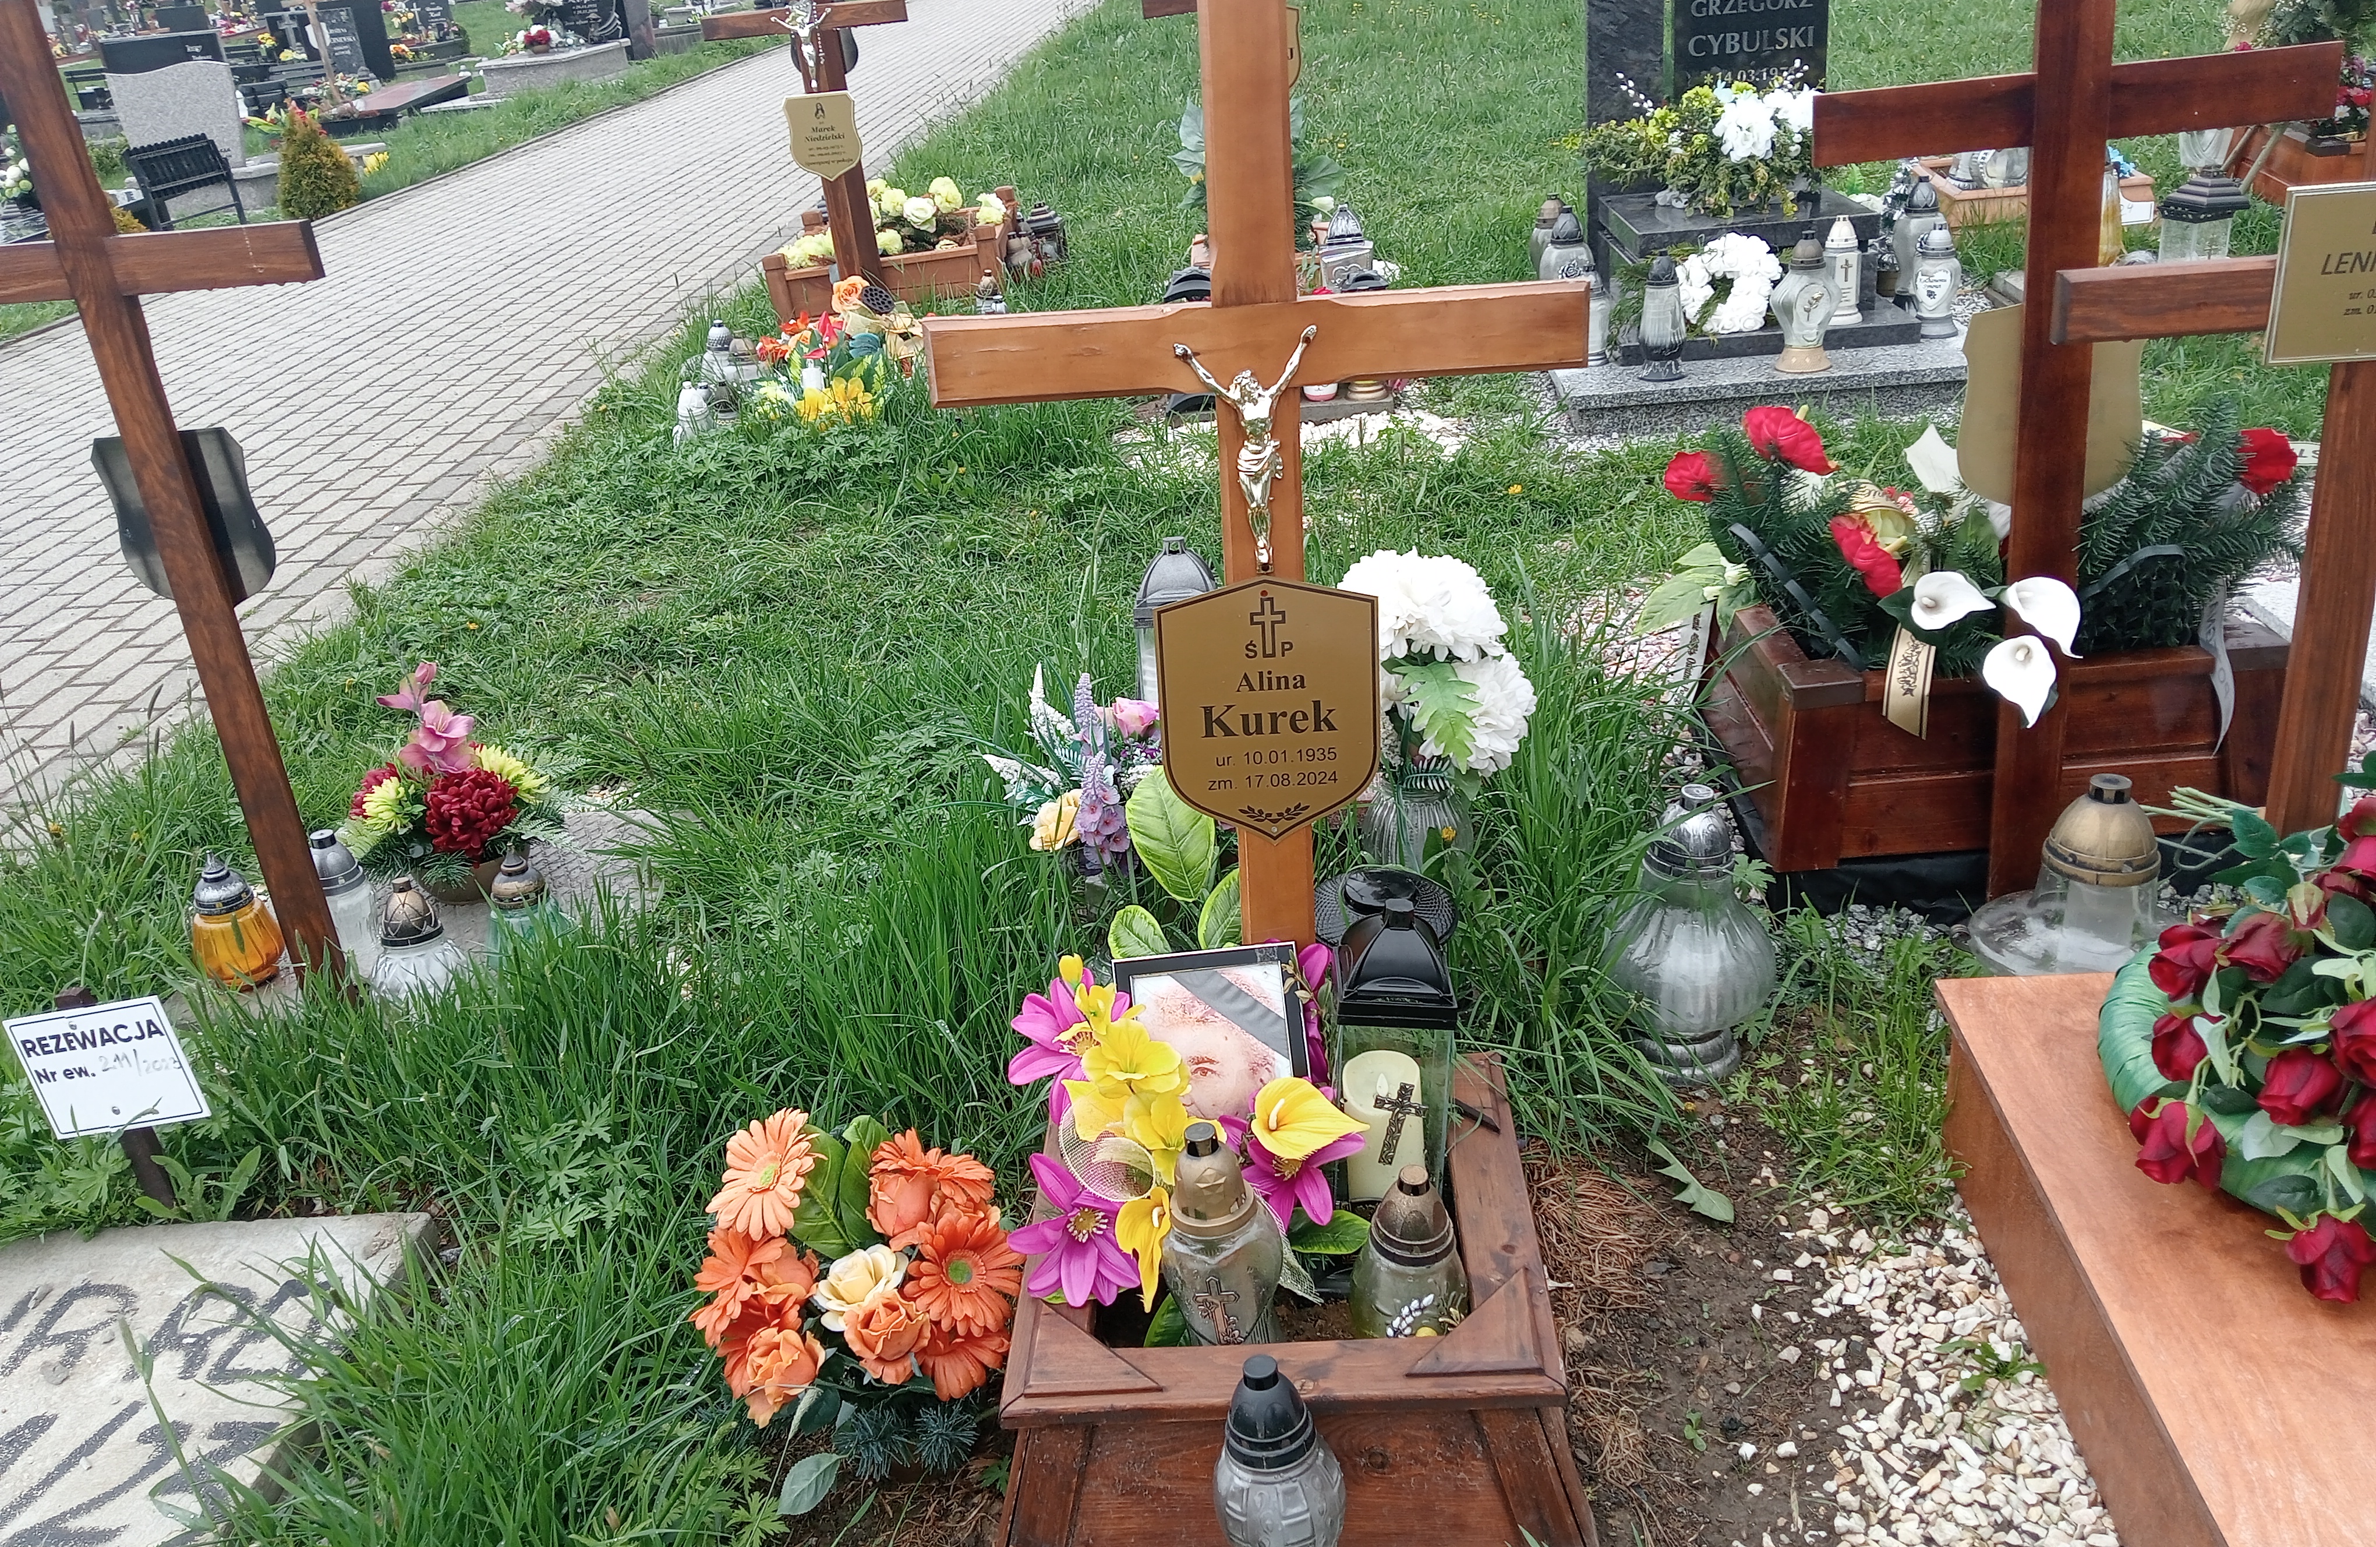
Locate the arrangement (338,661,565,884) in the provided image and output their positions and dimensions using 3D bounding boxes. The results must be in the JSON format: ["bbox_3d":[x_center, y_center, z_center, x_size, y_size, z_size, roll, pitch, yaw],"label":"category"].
[{"bbox_3d":[-1.053,0.015,2.721,0.320,0.340,0.270,-3,25,5],"label":"arrangement"}]

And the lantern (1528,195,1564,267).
[{"bbox_3d":[1.044,-1.506,5.552,0.132,0.304,0.132,-4,24,4],"label":"lantern"}]

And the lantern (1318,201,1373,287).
[{"bbox_3d":[0.435,-1.455,5.454,0.147,0.315,0.142,-4,24,4],"label":"lantern"}]

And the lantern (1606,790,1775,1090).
[{"bbox_3d":[0.559,0.176,2.112,0.188,0.350,0.188,-3,25,5],"label":"lantern"}]

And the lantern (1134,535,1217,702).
[{"bbox_3d":[-0.005,-0.174,3.236,0.140,0.390,0.140,-3,25,4],"label":"lantern"}]

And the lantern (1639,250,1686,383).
[{"bbox_3d":[1.097,-1.058,4.447,0.114,0.294,0.114,-4,24,4],"label":"lantern"}]

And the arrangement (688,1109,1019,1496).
[{"bbox_3d":[-0.314,0.503,1.818,0.315,0.335,0.284,-4,24,4],"label":"arrangement"}]

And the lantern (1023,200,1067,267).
[{"bbox_3d":[-0.493,-1.861,6.661,0.145,0.250,0.145,-3,25,5],"label":"lantern"}]

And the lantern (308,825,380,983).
[{"bbox_3d":[-1.123,0.172,2.554,0.090,0.210,0.090,-3,25,5],"label":"lantern"}]

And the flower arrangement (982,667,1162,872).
[{"bbox_3d":[-0.149,0.020,2.725,0.304,0.345,0.264,-4,24,4],"label":"flower arrangement"}]

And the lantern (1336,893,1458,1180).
[{"bbox_3d":[0.205,0.279,1.849,0.108,0.345,0.108,1,26,13],"label":"lantern"}]

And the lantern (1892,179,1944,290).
[{"bbox_3d":[1.963,-1.402,5.161,0.140,0.380,0.140,-3,25,4],"label":"lantern"}]

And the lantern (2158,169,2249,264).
[{"bbox_3d":[2.910,-1.530,5.551,0.185,0.355,0.185,-13,26,-15],"label":"lantern"}]

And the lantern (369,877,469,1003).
[{"bbox_3d":[-0.993,0.215,2.467,0.125,0.185,0.125,-3,25,5],"label":"lantern"}]

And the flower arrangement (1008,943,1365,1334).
[{"bbox_3d":[0.001,0.354,1.830,0.330,0.300,0.230,-3,25,4],"label":"flower arrangement"}]

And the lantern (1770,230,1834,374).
[{"bbox_3d":[1.567,-1.206,4.891,0.163,0.325,0.163,-2,26,8],"label":"lantern"}]

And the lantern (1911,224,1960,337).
[{"bbox_3d":[1.789,-1.180,4.599,0.122,0.274,0.122,7,27,28],"label":"lantern"}]

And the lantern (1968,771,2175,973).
[{"bbox_3d":[1.175,0.128,2.486,0.315,0.285,0.315,-3,25,4],"label":"lantern"}]

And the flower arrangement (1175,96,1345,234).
[{"bbox_3d":[0.222,-1.826,5.833,0.507,0.467,0.426,-4,24,4],"label":"flower arrangement"}]

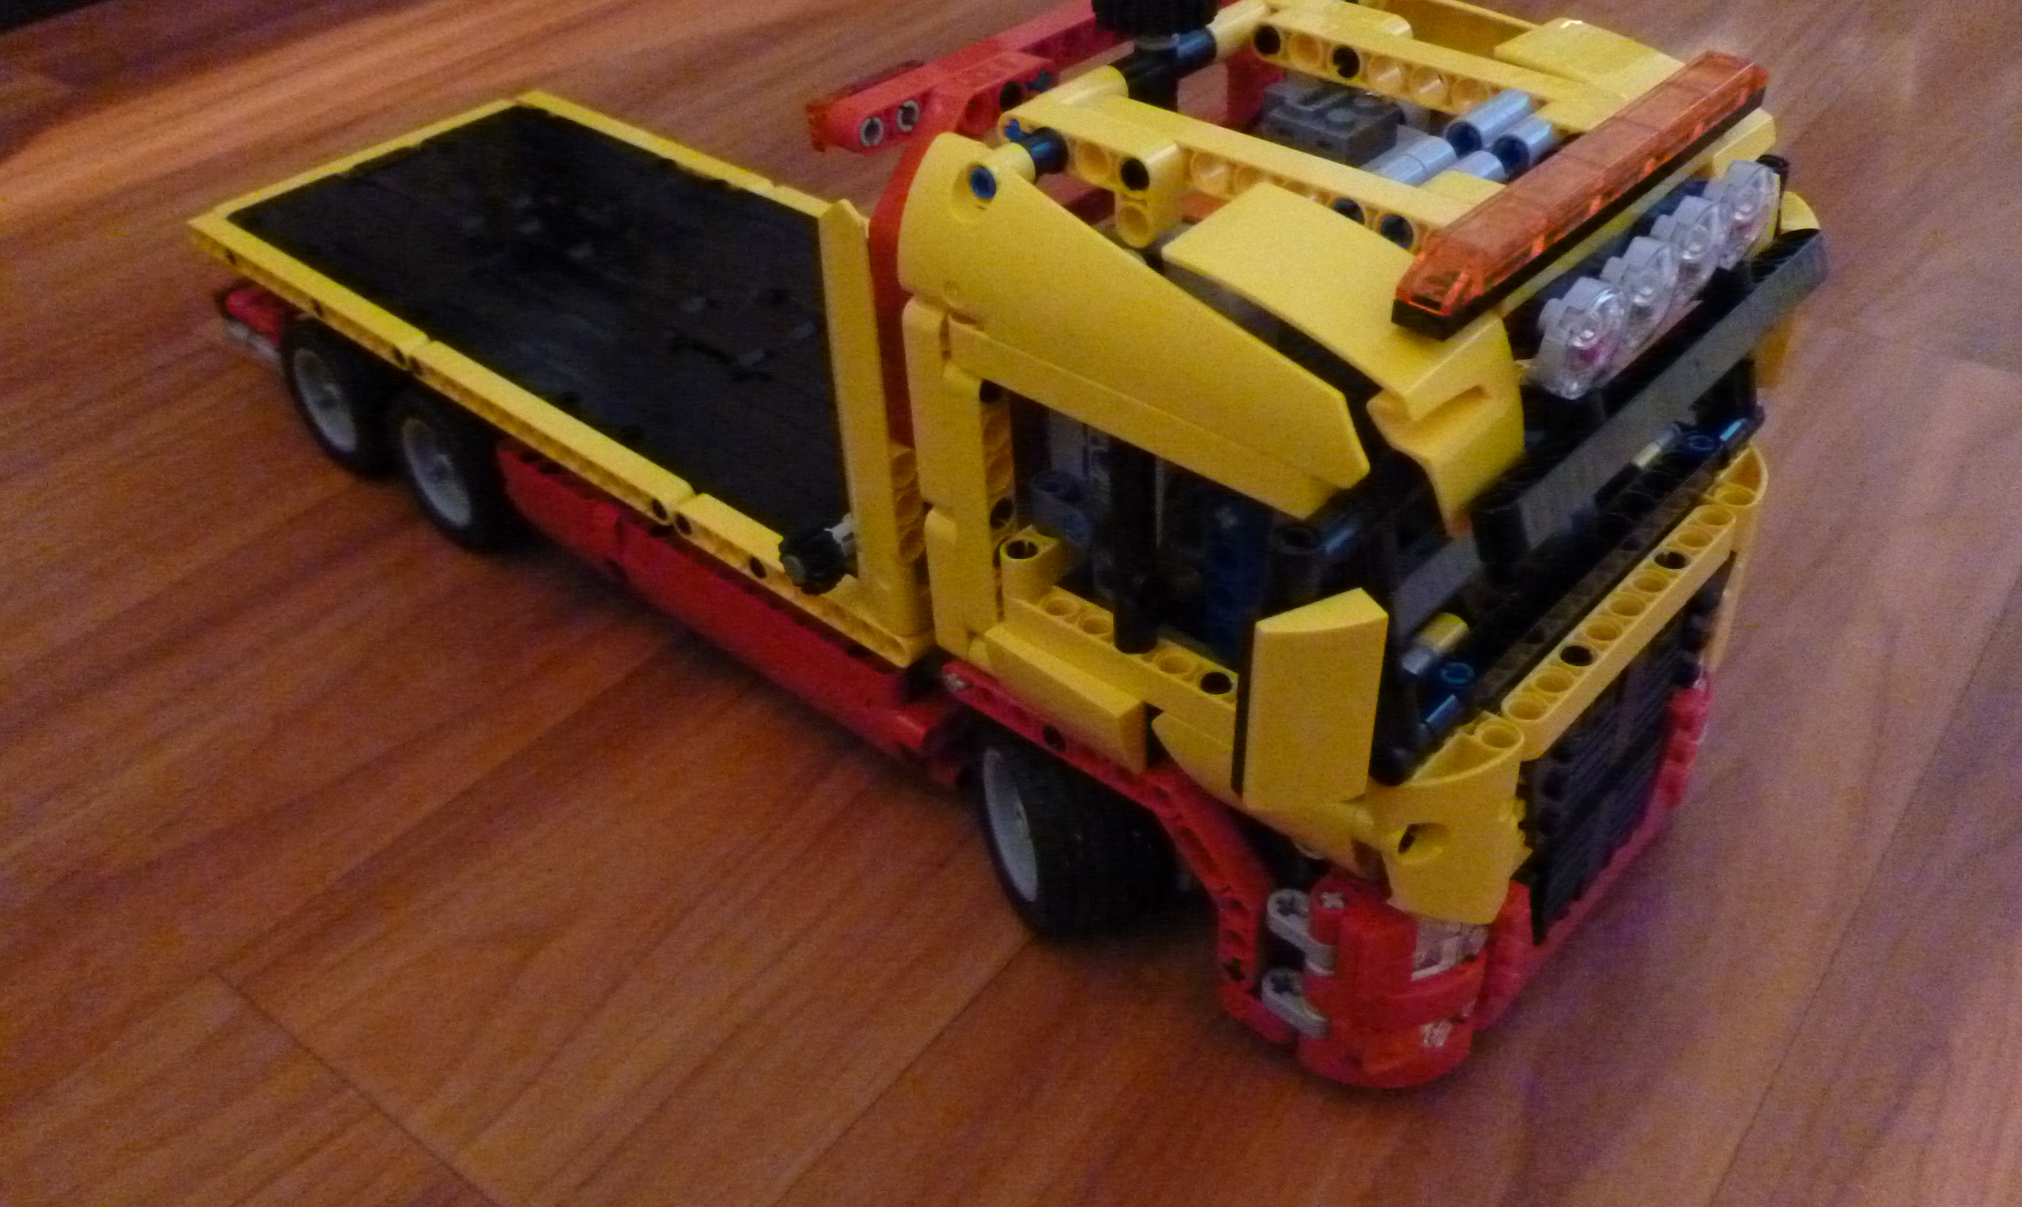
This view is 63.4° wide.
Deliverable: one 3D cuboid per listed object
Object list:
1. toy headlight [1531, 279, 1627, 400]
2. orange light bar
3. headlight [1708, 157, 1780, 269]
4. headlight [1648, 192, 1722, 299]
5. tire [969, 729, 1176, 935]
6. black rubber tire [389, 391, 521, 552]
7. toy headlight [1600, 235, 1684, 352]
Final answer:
[{"bbox_3d":[0.076,-0.036,0.220,0.005,0.016,0.016,28,48,33],"label":"toy headlight"},{"bbox_3d":[0.084,-0.061,0.231,0.008,0.010,0.096,28,48,33],"label":"orange light bar"},{"bbox_3d":[0.109,-0.058,0.247,0.005,0.016,0.016,28,48,33],"label":"headlight"},{"bbox_3d":[0.098,-0.051,0.238,0.005,0.016,0.016,28,48,33],"label":"headlight"},{"bbox_3d":[0.009,0.041,0.311,0.022,0.043,0.043,-18,41,-19],"label":"tire"},{"bbox_3d":[-0.138,-0.037,0.418,0.043,0.043,0.022,28,48,33],"label":"black rubber tire"},{"bbox_3d":[0.087,-0.043,0.229,0.005,0.016,0.016,28,48,33],"label":"toy headlight"}]

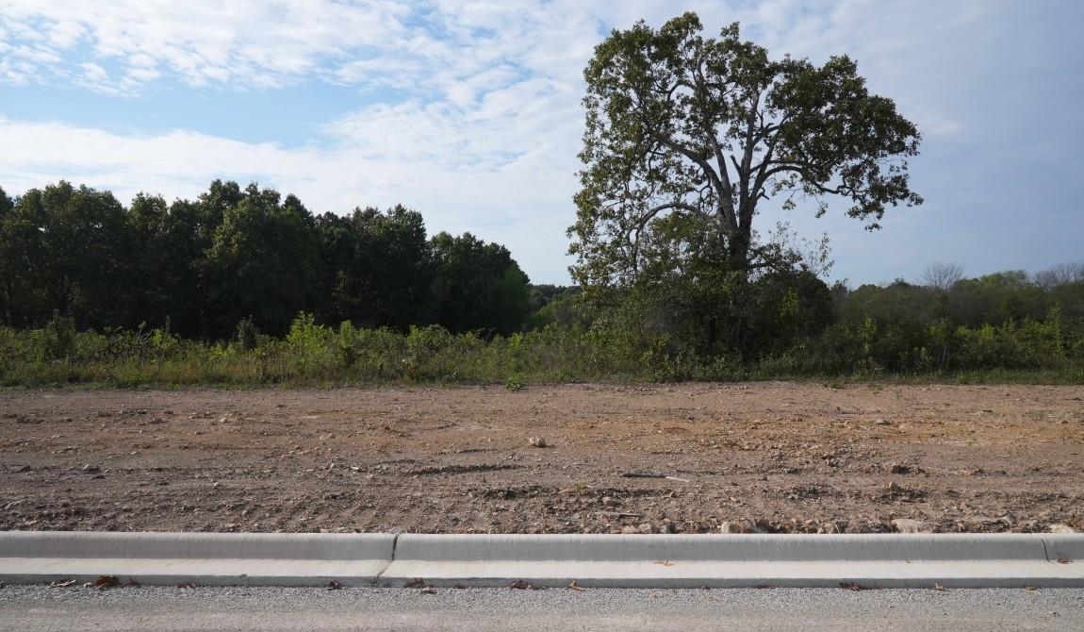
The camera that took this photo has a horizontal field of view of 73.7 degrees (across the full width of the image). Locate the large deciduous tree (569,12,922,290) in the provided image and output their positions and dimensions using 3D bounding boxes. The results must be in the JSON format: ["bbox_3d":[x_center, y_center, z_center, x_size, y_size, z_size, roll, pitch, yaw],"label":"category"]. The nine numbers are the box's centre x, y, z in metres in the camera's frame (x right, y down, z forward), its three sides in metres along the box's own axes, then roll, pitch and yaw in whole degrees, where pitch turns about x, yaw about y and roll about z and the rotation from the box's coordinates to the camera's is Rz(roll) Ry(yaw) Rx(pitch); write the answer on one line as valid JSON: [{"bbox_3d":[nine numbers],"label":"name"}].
[{"bbox_3d":[6.633,-4.300,23.500,11.400,11.200,10.000,0,0,0],"label":"large deciduous tree"}]

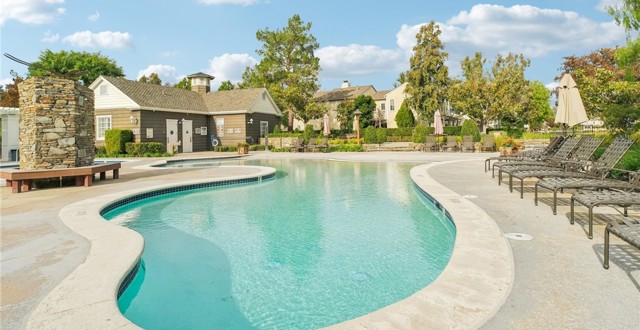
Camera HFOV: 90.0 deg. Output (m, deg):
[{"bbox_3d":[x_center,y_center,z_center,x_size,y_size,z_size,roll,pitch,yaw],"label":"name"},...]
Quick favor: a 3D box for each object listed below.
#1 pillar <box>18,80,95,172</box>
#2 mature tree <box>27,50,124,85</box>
[{"bbox_3d":[-6.891,-0.856,8.300,1.450,2.500,1.450,-5,7,-44],"label":"pillar"},{"bbox_3d":[-23.701,-6.446,31.000,8.000,8.800,8.000,-4,6,-37],"label":"mature tree"}]

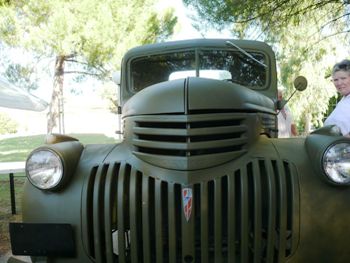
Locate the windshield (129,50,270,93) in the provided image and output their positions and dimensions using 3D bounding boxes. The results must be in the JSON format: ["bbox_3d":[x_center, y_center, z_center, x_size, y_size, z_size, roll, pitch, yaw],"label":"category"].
[{"bbox_3d":[0.193,-0.500,2.920,1.120,0.360,0.130,-1,-11,6],"label":"windshield"}]

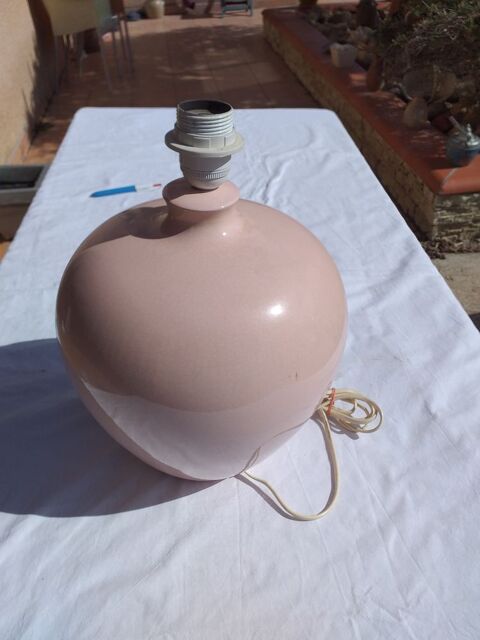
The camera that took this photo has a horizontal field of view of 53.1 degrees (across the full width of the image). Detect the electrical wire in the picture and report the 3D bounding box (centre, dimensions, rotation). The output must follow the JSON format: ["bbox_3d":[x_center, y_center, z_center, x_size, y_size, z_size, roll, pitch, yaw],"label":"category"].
[{"bbox_3d":[0.086,0.131,0.495,0.172,0.028,0.090,-31,52,-32],"label":"electrical wire"}]

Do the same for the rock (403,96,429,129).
[{"bbox_3d":[0.954,-1.127,2.614,0.121,0.157,0.097,15,43,14],"label":"rock"}]

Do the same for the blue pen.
[{"bbox_3d":[-0.205,-0.241,0.898,0.148,0.013,0.013,-15,45,-19],"label":"blue pen"}]

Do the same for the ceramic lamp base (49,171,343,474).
[{"bbox_3d":[-0.031,0.018,0.420,0.232,0.286,0.232,3,42,0],"label":"ceramic lamp base"}]

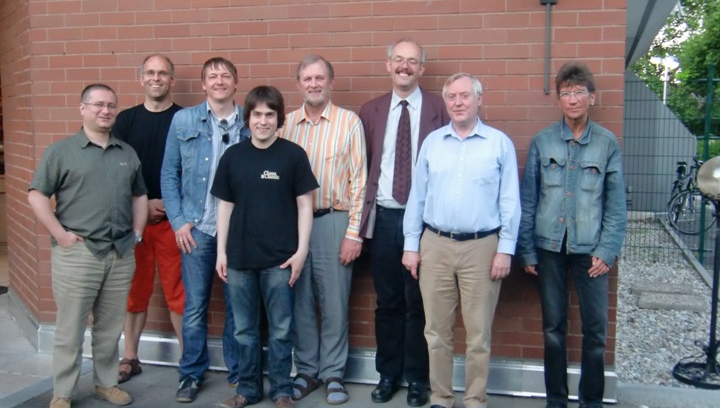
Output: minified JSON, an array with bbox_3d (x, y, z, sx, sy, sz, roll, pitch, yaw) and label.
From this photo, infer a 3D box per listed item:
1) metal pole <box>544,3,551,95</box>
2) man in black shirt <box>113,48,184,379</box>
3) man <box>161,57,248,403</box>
[{"bbox_3d":[1.000,-0.824,4.428,0.022,0.479,0.022,2,5,15],"label":"metal pole"},{"bbox_3d":[-1.239,0.079,4.963,0.500,1.914,0.340,-1,5,-12],"label":"man in black shirt"},{"bbox_3d":[-0.854,0.126,4.655,0.530,1.872,0.380,-2,5,-24],"label":"man"}]

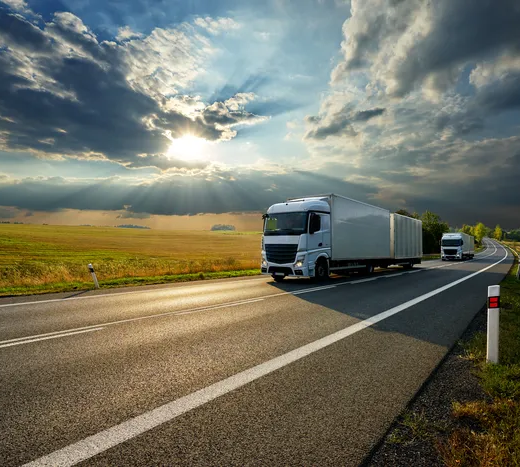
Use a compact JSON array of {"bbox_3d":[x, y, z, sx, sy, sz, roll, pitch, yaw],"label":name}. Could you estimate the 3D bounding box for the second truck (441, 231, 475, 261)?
[{"bbox_3d":[31.700,2.240,49.450,2.550,3.960,17.000,-1,-3,39],"label":"second truck"}]

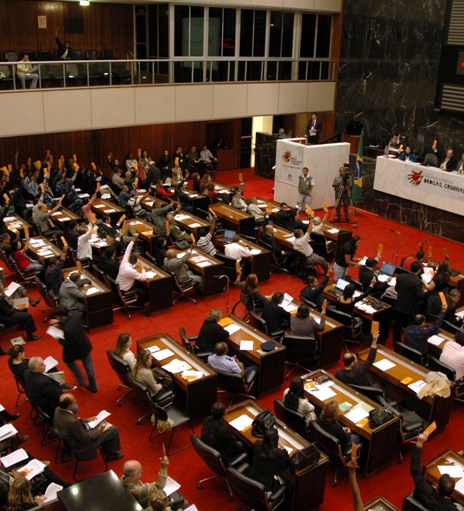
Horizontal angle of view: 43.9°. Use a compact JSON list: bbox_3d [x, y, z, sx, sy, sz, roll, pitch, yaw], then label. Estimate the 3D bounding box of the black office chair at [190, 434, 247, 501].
[{"bbox_3d":[-0.157,2.755,7.672,0.630,0.920,0.600,-18,29,-40],"label":"black office chair"}]

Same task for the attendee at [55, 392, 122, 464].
[{"bbox_3d":[-1.904,2.351,7.850,0.880,1.270,0.550,-10,23,-26],"label":"attendee"}]

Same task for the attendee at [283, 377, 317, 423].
[{"bbox_3d":[1.076,2.316,8.730,0.780,1.240,0.530,-14,26,-34],"label":"attendee"}]

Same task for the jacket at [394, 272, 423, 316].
[{"bbox_3d":[3.487,0.711,11.245,0.540,0.800,0.340,16,25,35],"label":"jacket"}]

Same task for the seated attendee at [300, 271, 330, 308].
[{"bbox_3d":[1.792,0.955,12.144,0.800,1.330,0.600,-11,25,-30],"label":"seated attendee"}]

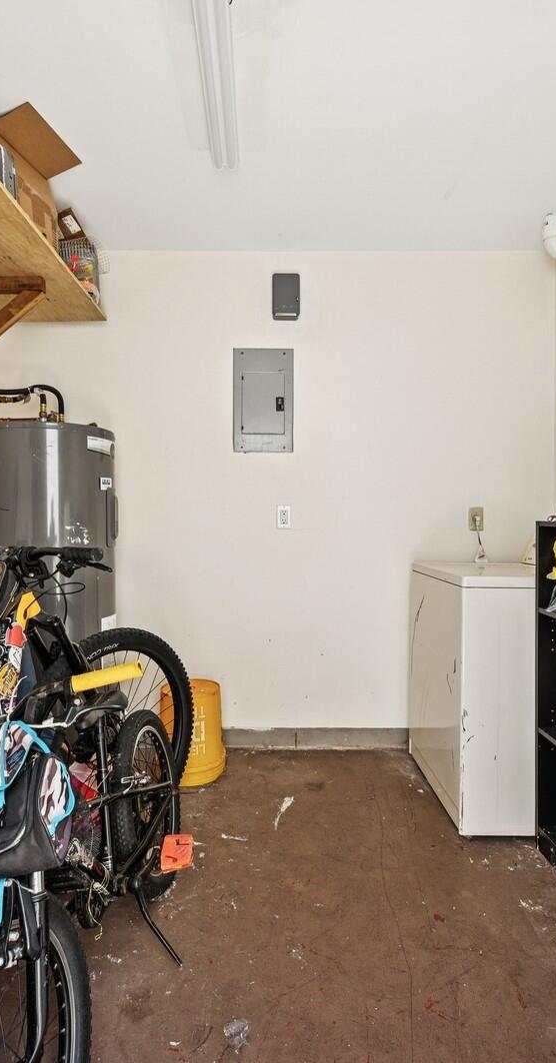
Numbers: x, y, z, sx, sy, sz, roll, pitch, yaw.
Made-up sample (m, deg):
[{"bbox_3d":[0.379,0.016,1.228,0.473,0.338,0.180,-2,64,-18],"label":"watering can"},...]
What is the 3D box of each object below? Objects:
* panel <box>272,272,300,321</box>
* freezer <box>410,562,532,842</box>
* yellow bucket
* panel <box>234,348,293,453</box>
[{"bbox_3d":[0.039,-1.118,2.540,0.133,0.200,0.080,0,0,0],"label":"panel"},{"bbox_3d":[0.980,0.606,2.209,0.670,0.915,0.680,0,0,0],"label":"freezer"},{"bbox_3d":[-0.387,0.877,2.366,0.305,0.370,0.305,0,0,0],"label":"yellow bucket"},{"bbox_3d":[-0.071,-0.636,2.568,0.291,0.498,0.040,0,0,0],"label":"panel"}]

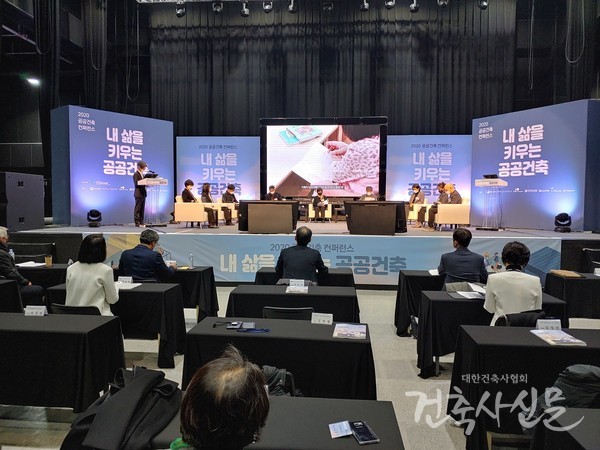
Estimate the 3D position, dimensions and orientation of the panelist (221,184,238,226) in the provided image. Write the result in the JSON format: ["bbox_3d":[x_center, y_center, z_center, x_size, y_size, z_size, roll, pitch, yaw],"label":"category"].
[{"bbox_3d":[-1.902,-0.566,11.772,0.700,1.130,0.520,3,4,42],"label":"panelist"}]

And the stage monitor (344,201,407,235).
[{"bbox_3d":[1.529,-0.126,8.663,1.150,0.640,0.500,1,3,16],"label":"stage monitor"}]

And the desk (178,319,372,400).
[{"bbox_3d":[-0.128,1.097,3.047,1.250,0.740,0.470,1,3,5],"label":"desk"}]

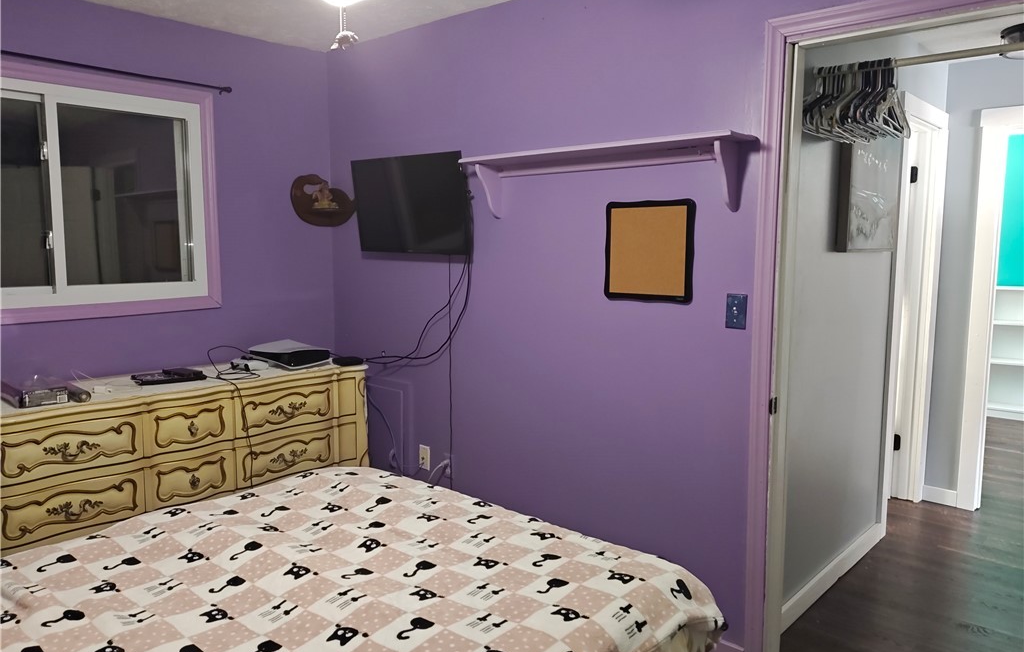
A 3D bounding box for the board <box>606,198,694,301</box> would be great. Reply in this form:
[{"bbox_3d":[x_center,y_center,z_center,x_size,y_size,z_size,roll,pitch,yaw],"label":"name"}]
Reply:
[{"bbox_3d":[0.481,-0.265,2.638,0.360,0.357,0.016,6,9,42],"label":"board"}]

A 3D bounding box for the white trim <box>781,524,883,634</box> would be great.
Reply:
[{"bbox_3d":[1.410,1.069,3.225,0.017,0.088,1.310,6,9,42],"label":"white trim"}]

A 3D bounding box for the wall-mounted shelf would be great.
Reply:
[{"bbox_3d":[0.280,-0.519,2.680,1.174,0.232,0.182,6,9,42],"label":"wall-mounted shelf"}]

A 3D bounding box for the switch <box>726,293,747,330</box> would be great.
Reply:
[{"bbox_3d":[0.736,-0.046,2.431,0.070,0.115,0.014,6,9,42],"label":"switch"}]

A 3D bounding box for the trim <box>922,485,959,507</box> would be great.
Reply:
[{"bbox_3d":[2.409,0.958,4.168,0.175,0.088,0.016,6,9,42],"label":"trim"}]

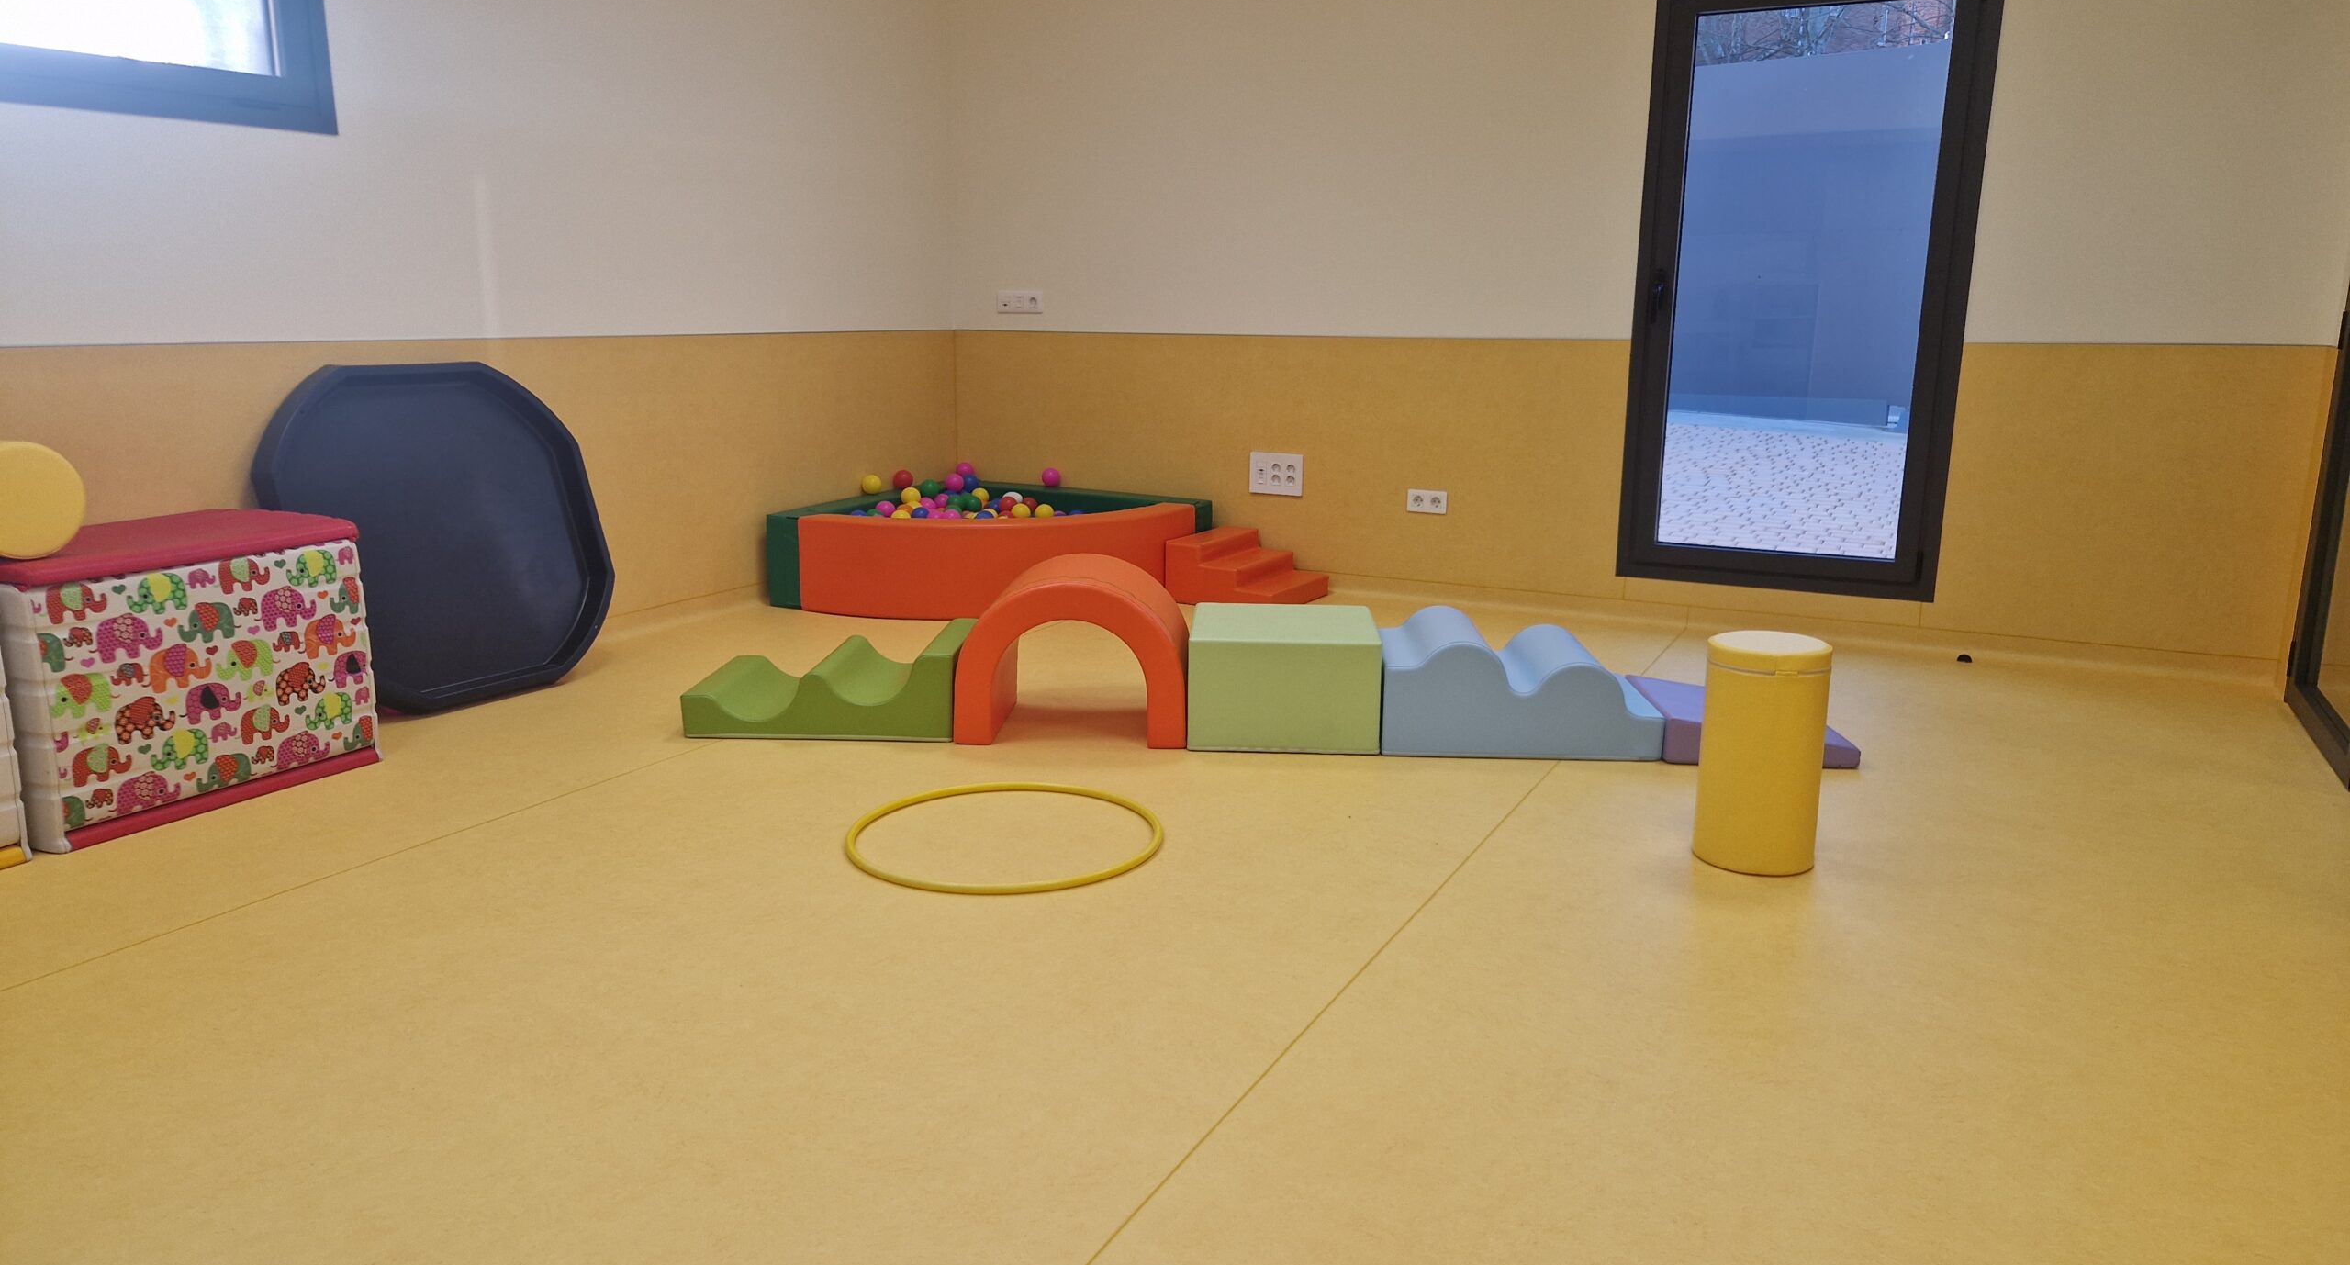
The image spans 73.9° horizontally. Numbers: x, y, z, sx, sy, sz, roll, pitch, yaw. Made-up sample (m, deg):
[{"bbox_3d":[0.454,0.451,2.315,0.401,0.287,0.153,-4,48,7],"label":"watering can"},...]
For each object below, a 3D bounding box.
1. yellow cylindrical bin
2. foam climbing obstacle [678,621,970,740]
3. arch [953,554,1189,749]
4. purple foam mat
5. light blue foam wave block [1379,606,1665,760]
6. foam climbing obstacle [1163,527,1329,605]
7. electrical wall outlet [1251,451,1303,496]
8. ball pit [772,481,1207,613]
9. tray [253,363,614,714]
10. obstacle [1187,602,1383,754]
[{"bbox_3d":[1.228,0.247,3.263,0.245,0.464,0.245,5,13,21],"label":"yellow cylindrical bin"},{"bbox_3d":[-0.922,0.119,4.324,0.705,0.238,0.490,1,12,3],"label":"foam climbing obstacle"},{"bbox_3d":[-0.260,0.040,4.224,0.601,0.440,0.420,1,12,2],"label":"arch"},{"bbox_3d":[1.503,0.228,4.184,0.485,0.122,0.480,1,12,3],"label":"purple foam mat"},{"bbox_3d":[0.904,0.131,4.217,0.718,0.290,0.500,1,12,2],"label":"light blue foam wave block"},{"bbox_3d":[0.280,-0.237,6.043,0.475,0.236,0.470,7,14,28],"label":"foam climbing obstacle"},{"bbox_3d":[0.401,-0.625,6.191,0.222,0.165,0.018,7,13,26],"label":"electrical wall outlet"},{"bbox_3d":[-0.670,-0.313,6.079,1.260,0.350,1.270,7,13,27],"label":"ball pit"},{"bbox_3d":[-2.086,-0.280,4.469,0.070,0.990,0.990,-12,4,32],"label":"tray"},{"bbox_3d":[0.293,0.116,4.243,0.500,0.297,0.500,1,12,2],"label":"obstacle"}]

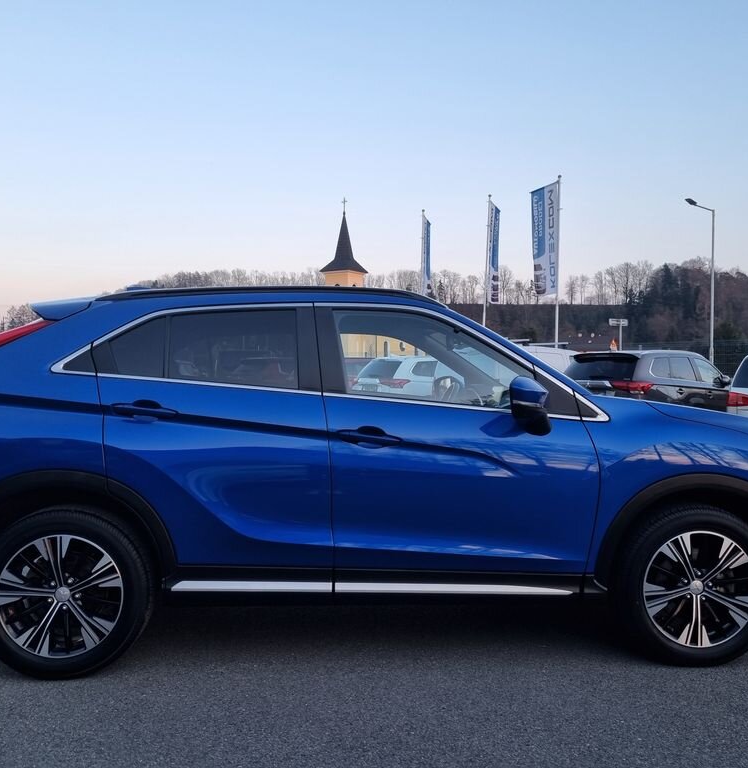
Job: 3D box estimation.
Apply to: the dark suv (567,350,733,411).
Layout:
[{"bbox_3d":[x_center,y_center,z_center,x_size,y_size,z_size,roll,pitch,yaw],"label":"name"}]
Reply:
[{"bbox_3d":[5.487,0.326,14.584,4.680,1.680,1.830,0,1,-42],"label":"dark suv"}]

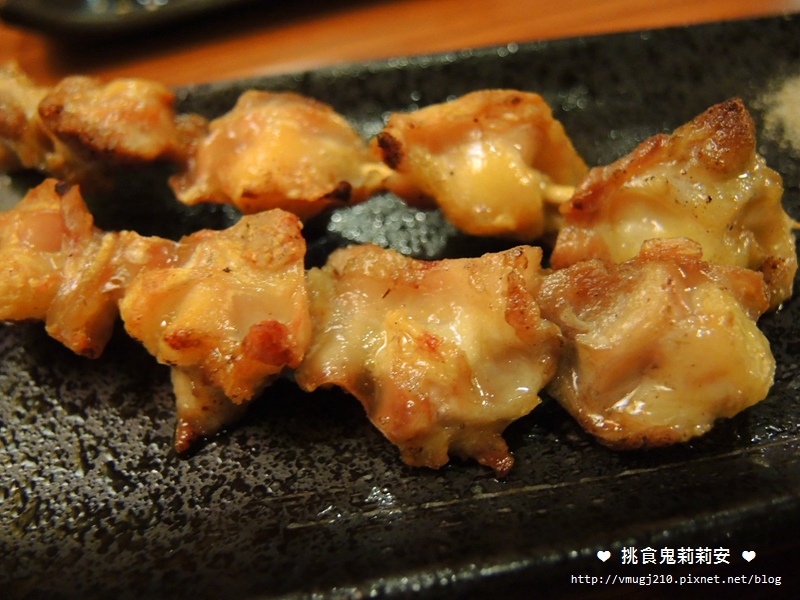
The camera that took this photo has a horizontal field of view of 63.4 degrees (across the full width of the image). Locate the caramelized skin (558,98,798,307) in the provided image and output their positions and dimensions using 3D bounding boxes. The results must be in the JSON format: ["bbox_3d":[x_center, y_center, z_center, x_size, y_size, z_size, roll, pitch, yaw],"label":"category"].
[{"bbox_3d":[0.068,-0.022,0.160,0.052,0.042,0.042,10,46,13],"label":"caramelized skin"}]

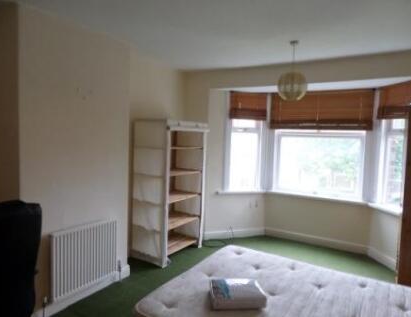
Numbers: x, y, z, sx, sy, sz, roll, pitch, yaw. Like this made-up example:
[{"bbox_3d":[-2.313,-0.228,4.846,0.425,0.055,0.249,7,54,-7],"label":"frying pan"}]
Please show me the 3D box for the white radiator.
[{"bbox_3d":[-1.100,0.897,2.689,0.075,0.545,0.660,4,4,31],"label":"white radiator"}]

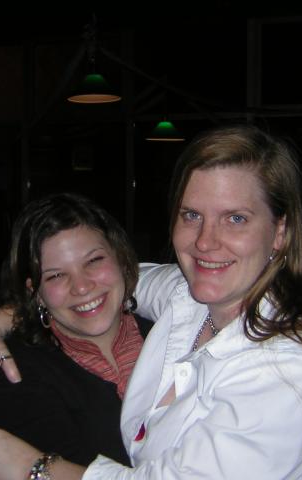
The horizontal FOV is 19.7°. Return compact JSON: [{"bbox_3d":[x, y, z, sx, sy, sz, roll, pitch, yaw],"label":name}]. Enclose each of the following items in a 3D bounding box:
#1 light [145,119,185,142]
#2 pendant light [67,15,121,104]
[{"bbox_3d":[0.107,-0.830,6.620,0.295,0.152,0.295,0,3,0],"label":"light"},{"bbox_3d":[-0.312,-0.998,4.797,0.295,0.475,0.295,0,3,0],"label":"pendant light"}]

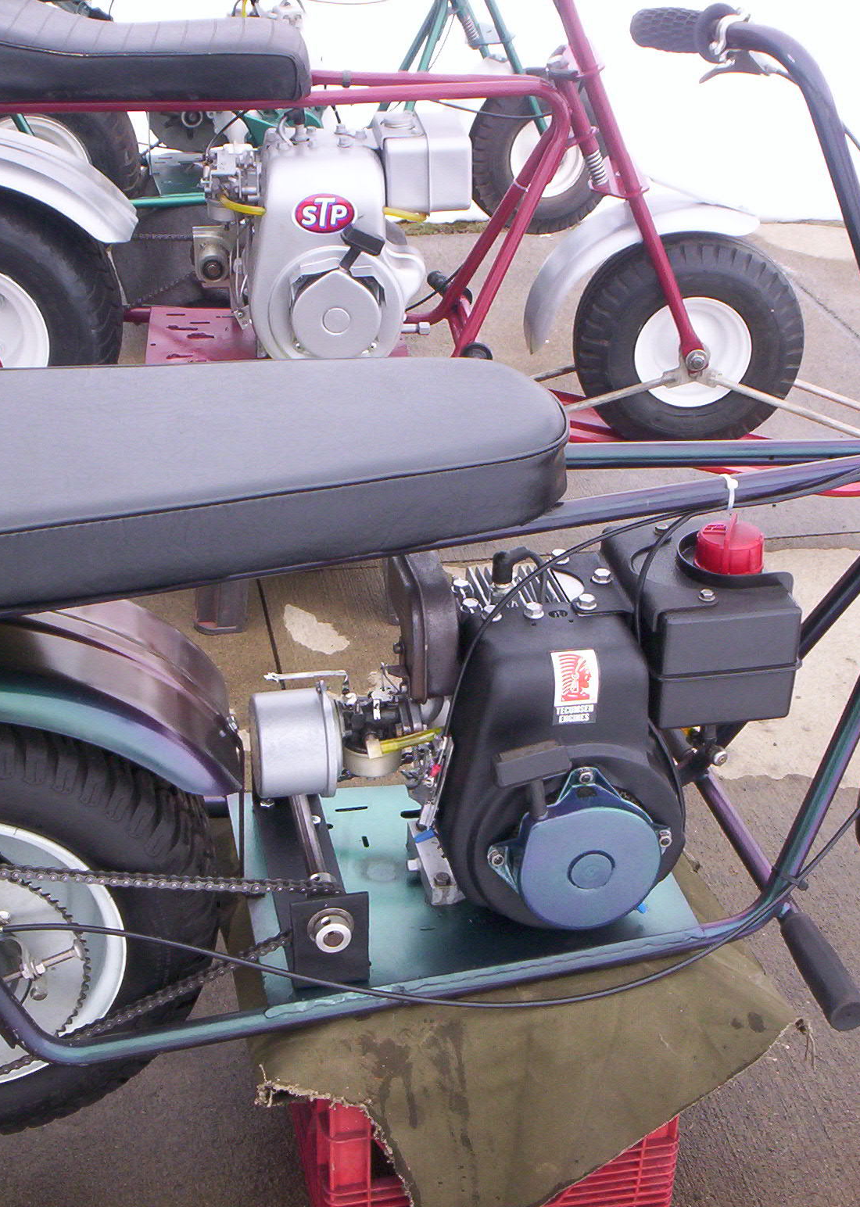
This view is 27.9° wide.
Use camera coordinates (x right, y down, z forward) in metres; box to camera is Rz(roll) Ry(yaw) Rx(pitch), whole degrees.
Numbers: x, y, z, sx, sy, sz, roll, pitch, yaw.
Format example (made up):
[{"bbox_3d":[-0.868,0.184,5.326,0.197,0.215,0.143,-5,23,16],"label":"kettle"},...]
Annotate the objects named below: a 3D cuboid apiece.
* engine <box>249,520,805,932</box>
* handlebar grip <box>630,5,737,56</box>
[{"bbox_3d":[0.079,0.094,1.501,0.477,0.357,0.260,-5,29,-10],"label":"engine"},{"bbox_3d":[0.208,-0.477,1.440,0.053,0.053,0.120,-15,30,-26],"label":"handlebar grip"}]

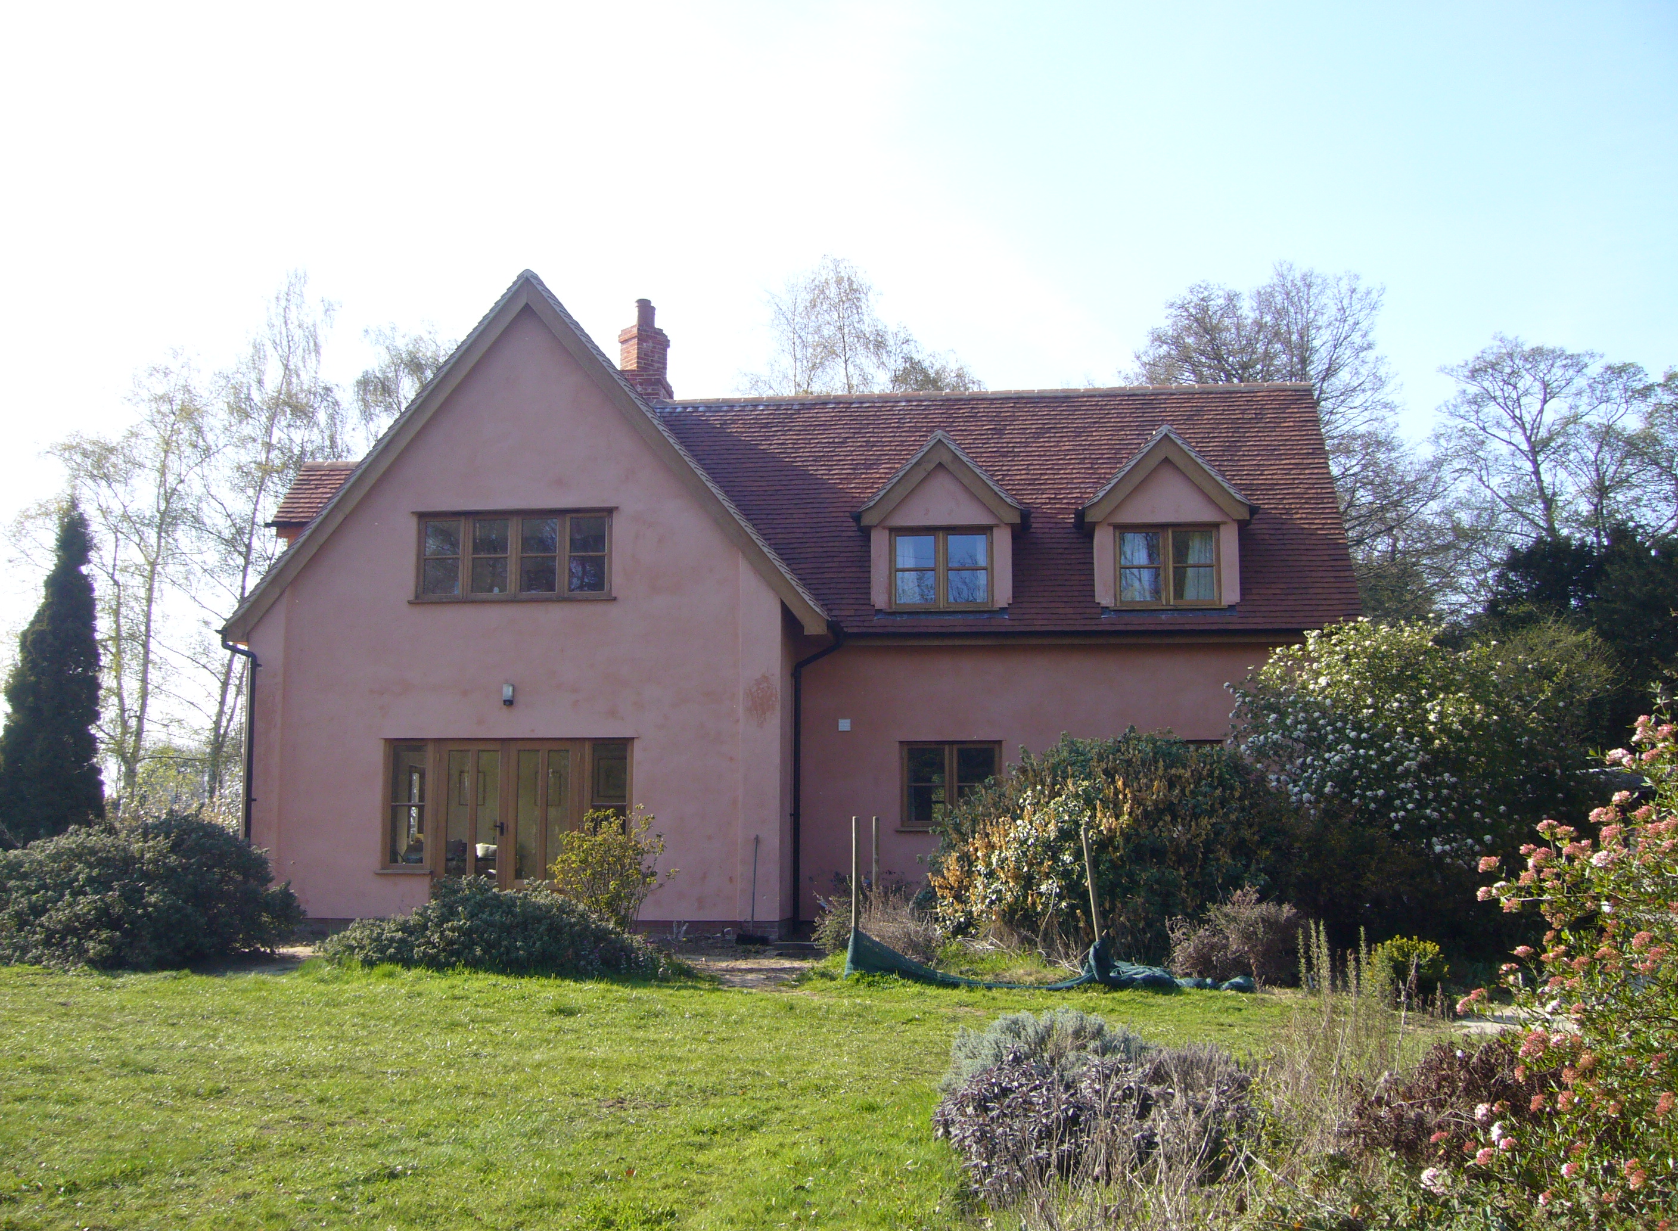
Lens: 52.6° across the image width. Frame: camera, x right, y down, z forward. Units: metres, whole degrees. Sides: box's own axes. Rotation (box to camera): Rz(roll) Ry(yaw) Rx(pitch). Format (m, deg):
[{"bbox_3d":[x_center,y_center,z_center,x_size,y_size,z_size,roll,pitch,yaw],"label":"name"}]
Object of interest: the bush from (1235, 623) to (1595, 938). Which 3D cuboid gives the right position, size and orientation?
[{"bbox_3d":[5.760,1.688,16.700,3.481,3.358,2.959,-1,-6,6],"label":"bush"}]

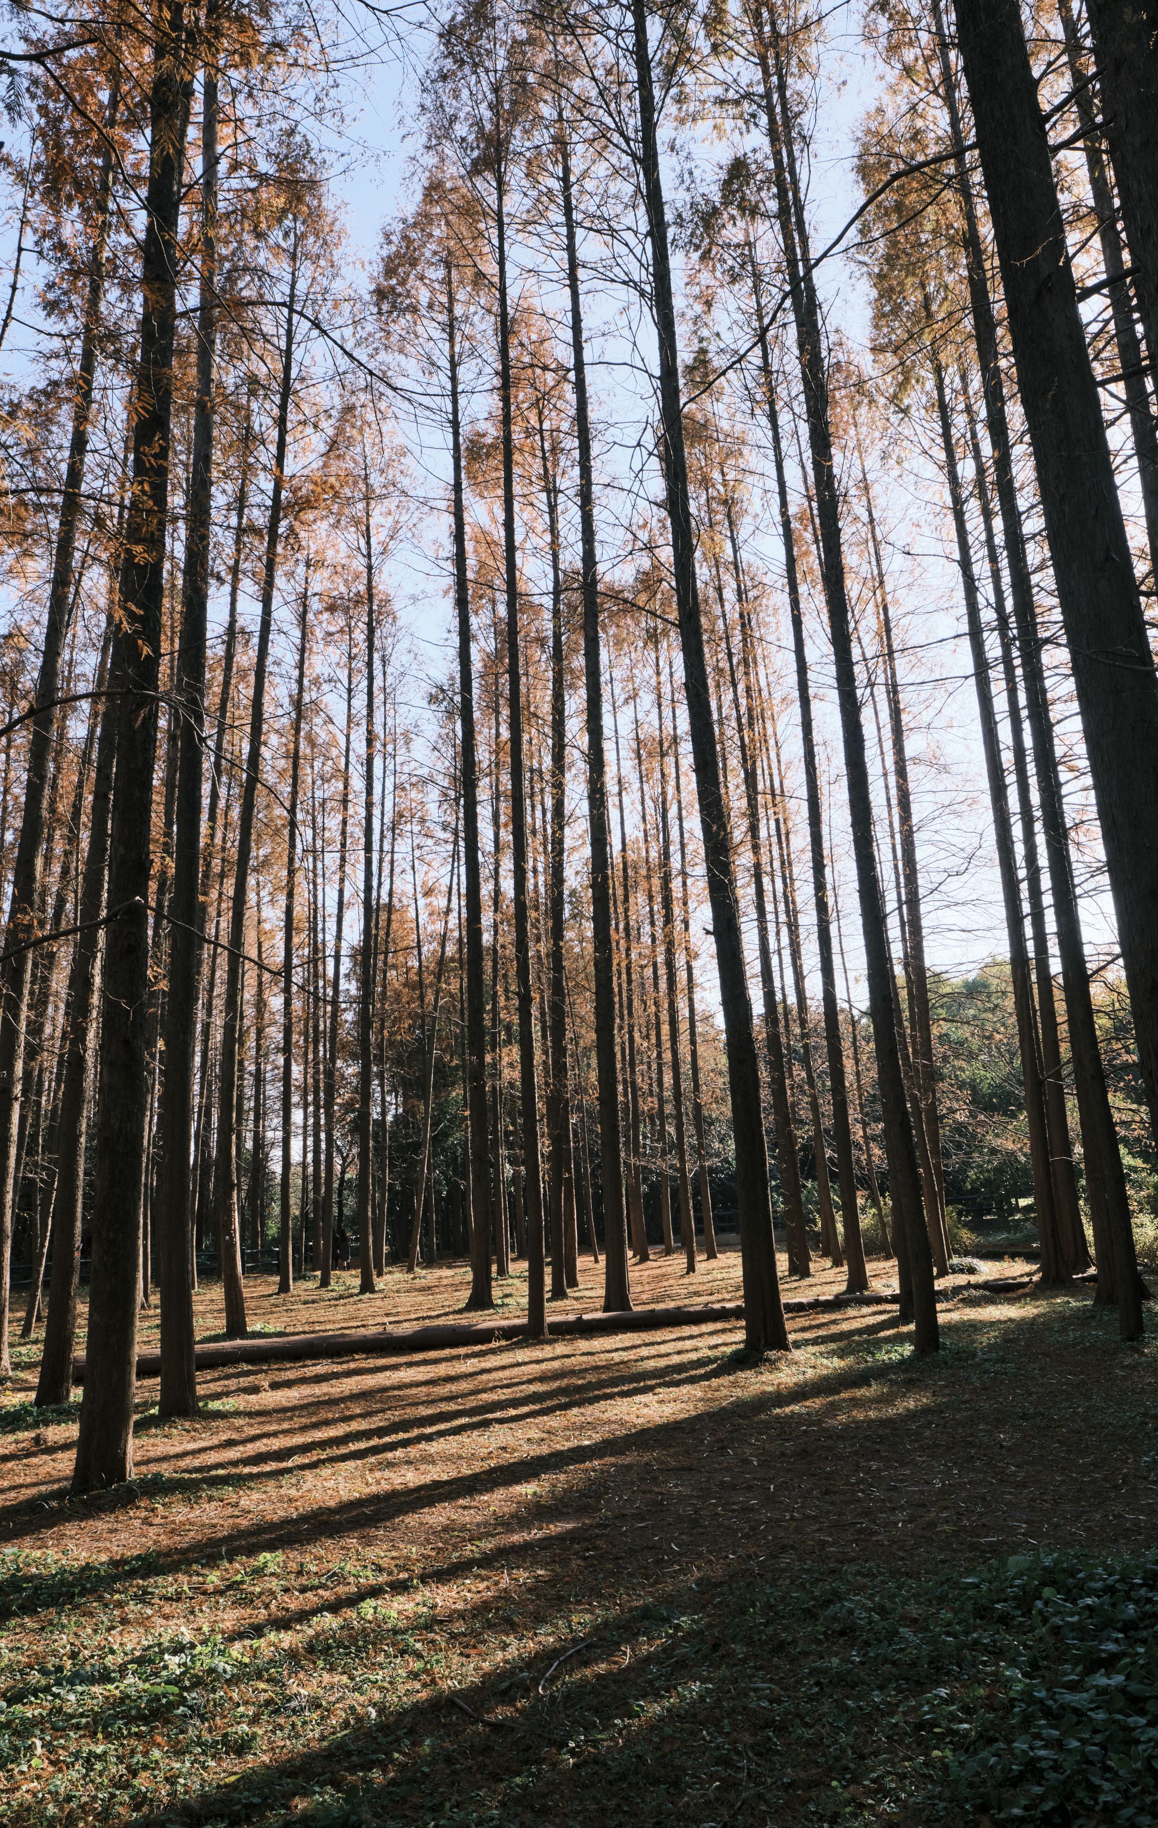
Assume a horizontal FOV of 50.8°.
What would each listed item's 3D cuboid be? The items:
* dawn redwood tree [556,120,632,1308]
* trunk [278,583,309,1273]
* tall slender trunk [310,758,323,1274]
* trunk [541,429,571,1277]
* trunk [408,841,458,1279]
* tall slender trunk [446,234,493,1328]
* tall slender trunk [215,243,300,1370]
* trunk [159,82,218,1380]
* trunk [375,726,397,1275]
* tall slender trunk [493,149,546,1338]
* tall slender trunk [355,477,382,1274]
[{"bbox_3d":[0.147,-5.413,23.686,0.480,25.050,0.451,-3,-15,1],"label":"dawn redwood tree"},{"bbox_3d":[-7.506,-0.423,32.468,0.350,19.990,0.350,2,-15,-13],"label":"trunk"},{"bbox_3d":[-10.502,3.511,48.598,0.388,20.900,0.369,0,-15,-12],"label":"tall slender trunk"},{"bbox_3d":[-0.678,-2.484,28.862,0.357,22.210,0.332,-1,-15,-1],"label":"trunk"},{"bbox_3d":[-5.198,4.506,43.876,0.340,15.820,0.340,6,-16,-6],"label":"trunk"},{"bbox_3d":[-2.368,-3.915,25.087,0.450,22.830,0.450,-2,-15,-5],"label":"tall slender trunk"},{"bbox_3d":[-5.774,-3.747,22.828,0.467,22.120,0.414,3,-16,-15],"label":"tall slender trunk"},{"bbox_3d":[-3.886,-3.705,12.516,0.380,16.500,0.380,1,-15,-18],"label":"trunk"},{"bbox_3d":[-7.036,2.706,45.123,0.392,20.520,0.368,1,-15,-9],"label":"trunk"},{"bbox_3d":[-1.088,-4.270,20.771,0.296,21.790,0.275,-2,-15,-3],"label":"tall slender trunk"},{"bbox_3d":[-5.399,-1.644,31.199,0.360,21.590,0.360,0,-15,-10],"label":"tall slender trunk"}]

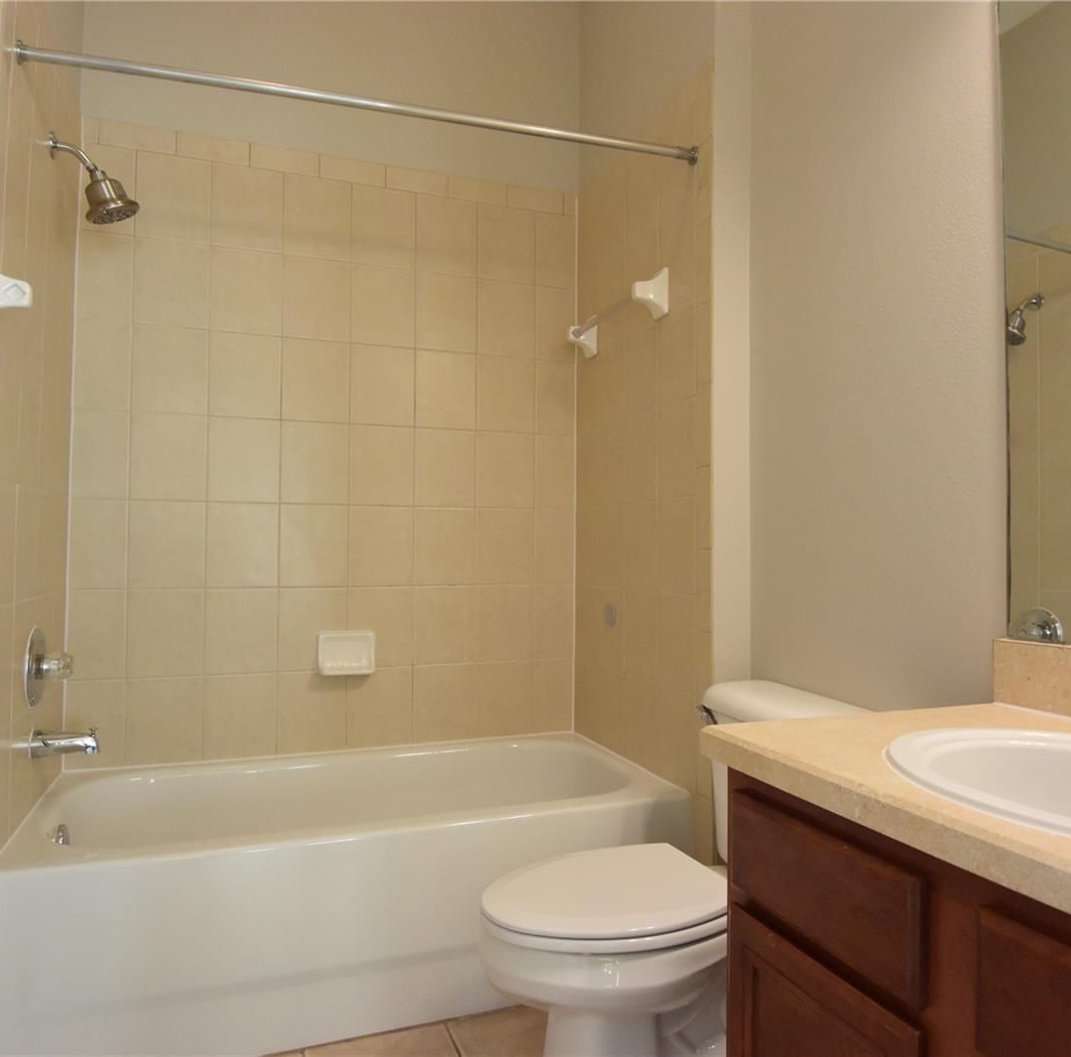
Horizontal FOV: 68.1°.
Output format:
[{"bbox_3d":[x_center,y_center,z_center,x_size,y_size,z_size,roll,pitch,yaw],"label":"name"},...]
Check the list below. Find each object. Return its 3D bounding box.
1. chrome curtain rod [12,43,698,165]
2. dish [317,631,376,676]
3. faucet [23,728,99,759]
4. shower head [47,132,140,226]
[{"bbox_3d":[-0.320,-0.946,1.795,1.504,0.050,0.050,1,-2,-15],"label":"chrome curtain rod"},{"bbox_3d":[-0.565,0.376,2.384,0.168,0.124,0.062,1,-2,-20],"label":"dish"},{"bbox_3d":[-1.082,0.490,1.826,0.138,0.067,0.060,1,-2,-20],"label":"faucet"},{"bbox_3d":[-1.057,-0.830,1.901,0.195,0.212,0.112,1,-2,-20],"label":"shower head"}]

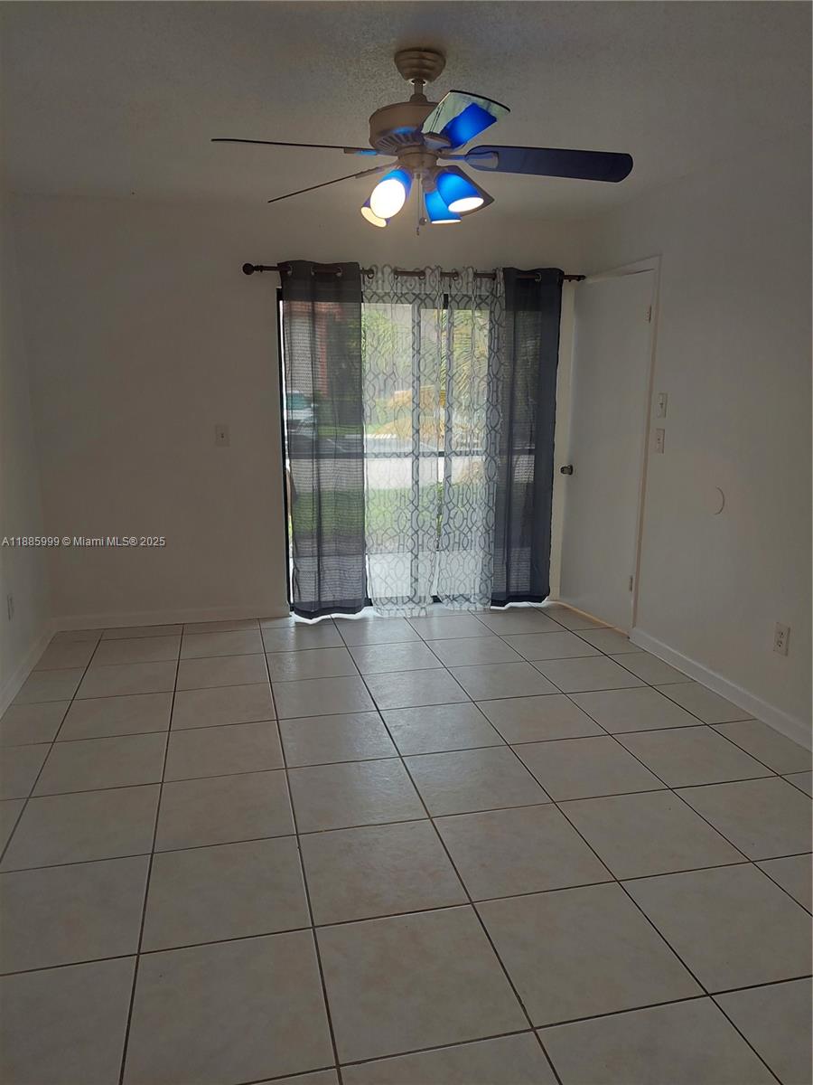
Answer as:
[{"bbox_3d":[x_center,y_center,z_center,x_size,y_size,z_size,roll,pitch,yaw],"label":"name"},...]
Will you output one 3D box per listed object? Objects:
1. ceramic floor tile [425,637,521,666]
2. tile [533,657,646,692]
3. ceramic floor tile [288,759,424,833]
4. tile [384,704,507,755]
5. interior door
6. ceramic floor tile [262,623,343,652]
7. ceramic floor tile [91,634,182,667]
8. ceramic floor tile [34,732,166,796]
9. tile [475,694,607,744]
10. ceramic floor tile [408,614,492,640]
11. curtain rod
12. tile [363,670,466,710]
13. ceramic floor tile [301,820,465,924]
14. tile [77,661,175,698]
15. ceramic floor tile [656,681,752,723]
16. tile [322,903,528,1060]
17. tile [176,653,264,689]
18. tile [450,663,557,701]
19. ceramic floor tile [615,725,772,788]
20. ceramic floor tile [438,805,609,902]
[{"bbox_3d":[0.381,0.613,4.210,0.450,0.010,0.443,-2,12,-13],"label":"ceramic floor tile"},{"bbox_3d":[0.934,0.683,3.890,0.450,0.010,0.443,-2,12,-13],"label":"tile"},{"bbox_3d":[-0.188,0.910,2.727,0.450,0.010,0.443,-2,12,-13],"label":"ceramic floor tile"},{"bbox_3d":[0.149,0.805,3.254,0.450,0.010,0.450,-2,11,-13],"label":"tile"},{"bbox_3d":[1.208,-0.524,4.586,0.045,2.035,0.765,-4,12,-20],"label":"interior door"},{"bbox_3d":[-0.607,0.569,4.432,0.450,0.010,0.450,-2,11,-13],"label":"ceramic floor tile"},{"bbox_3d":[-1.489,0.600,4.188,0.450,0.010,0.443,-2,12,-13],"label":"ceramic floor tile"},{"bbox_3d":[-1.175,0.859,2.933,0.450,0.010,0.443,-2,12,-13],"label":"ceramic floor tile"},{"bbox_3d":[0.592,0.786,3.359,0.450,0.010,0.450,-2,11,-13],"label":"tile"},{"bbox_3d":[0.278,0.526,4.630,0.450,0.010,0.443,-2,12,-13],"label":"ceramic floor tile"},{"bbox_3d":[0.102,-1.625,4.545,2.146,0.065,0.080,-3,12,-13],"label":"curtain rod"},{"bbox_3d":[0.044,0.730,3.748,0.455,0.012,0.455,-2,11,-13],"label":"tile"},{"bbox_3d":[-0.084,0.994,2.295,0.450,0.010,0.450,-2,11,-13],"label":"ceramic floor tile"},{"bbox_3d":[-1.421,0.703,3.855,0.455,0.012,0.455,-2,11,-13],"label":"tile"},{"bbox_3d":[1.411,0.766,3.589,0.262,0.012,0.455,-2,11,-13],"label":"ceramic floor tile"},{"bbox_3d":[0.020,1.072,1.858,0.446,0.010,0.441,-2,12,-13],"label":"tile"},{"bbox_3d":[-0.935,0.664,3.857,0.446,0.010,0.441,-2,12,-13],"label":"tile"},{"bbox_3d":[0.487,0.701,3.787,0.450,0.010,0.450,-2,11,-13],"label":"tile"},{"bbox_3d":[1.155,0.866,3.058,0.455,0.012,0.455,-2,11,-13],"label":"ceramic floor tile"},{"bbox_3d":[0.360,0.981,2.409,0.450,0.010,0.443,-2,12,-13],"label":"ceramic floor tile"}]

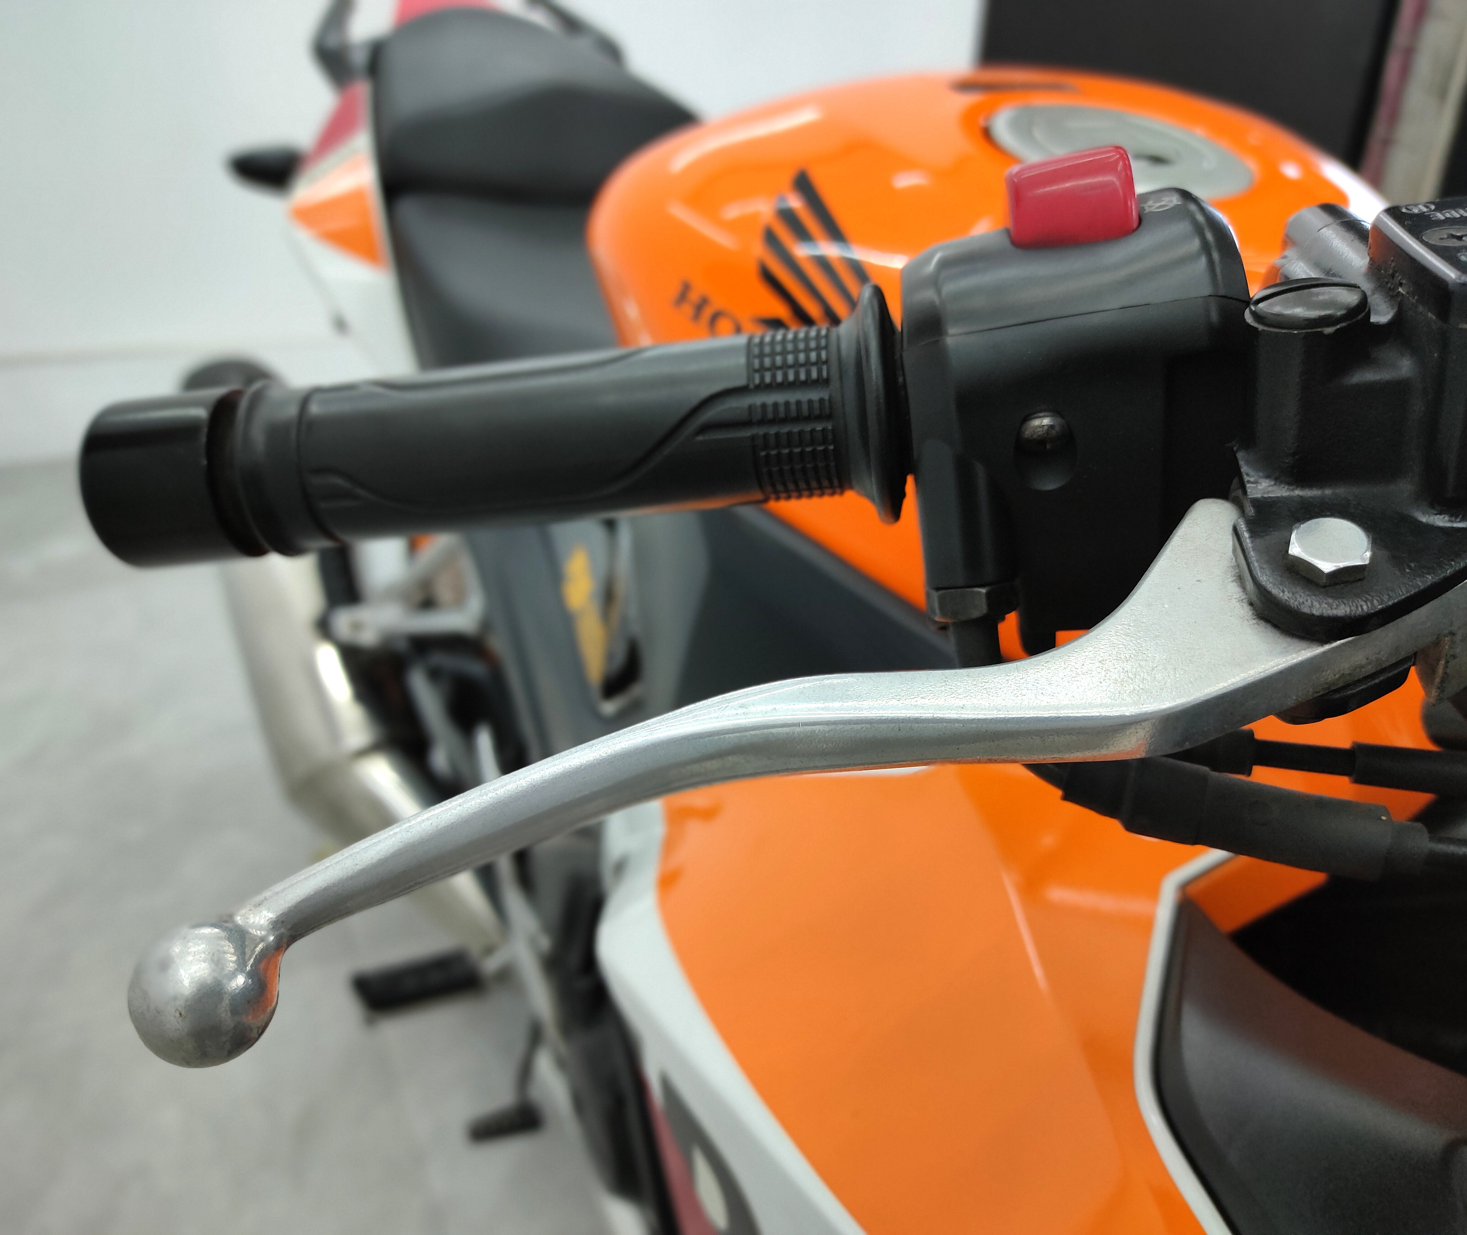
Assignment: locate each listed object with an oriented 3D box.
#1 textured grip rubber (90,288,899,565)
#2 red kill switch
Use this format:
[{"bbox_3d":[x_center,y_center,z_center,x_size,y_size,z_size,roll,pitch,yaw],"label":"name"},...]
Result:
[{"bbox_3d":[-0.043,-0.031,0.274,0.147,0.041,0.041,-5,39,9],"label":"textured grip rubber"},{"bbox_3d":[0.058,-0.072,0.261,0.022,0.015,0.015,-5,39,9],"label":"red kill switch"}]

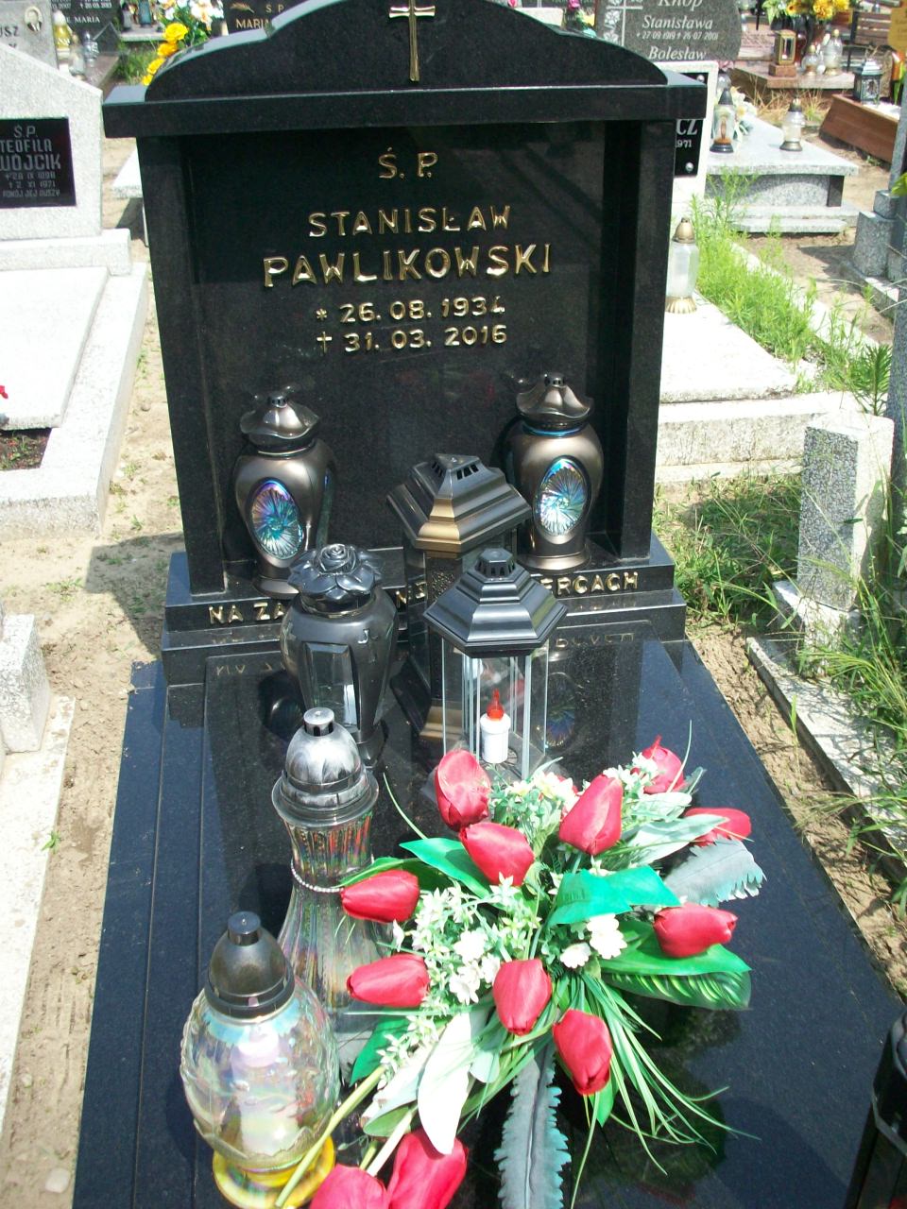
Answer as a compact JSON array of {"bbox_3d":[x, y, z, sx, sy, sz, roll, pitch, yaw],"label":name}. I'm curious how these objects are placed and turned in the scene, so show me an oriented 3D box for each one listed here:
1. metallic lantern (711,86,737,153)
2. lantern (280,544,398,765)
[{"bbox_3d":[1.315,-2.360,6.300,0.115,0.305,0.115,-5,29,-8],"label":"metallic lantern"},{"bbox_3d":[-0.148,0.069,1.703,0.153,0.326,0.153,3,31,4],"label":"lantern"}]

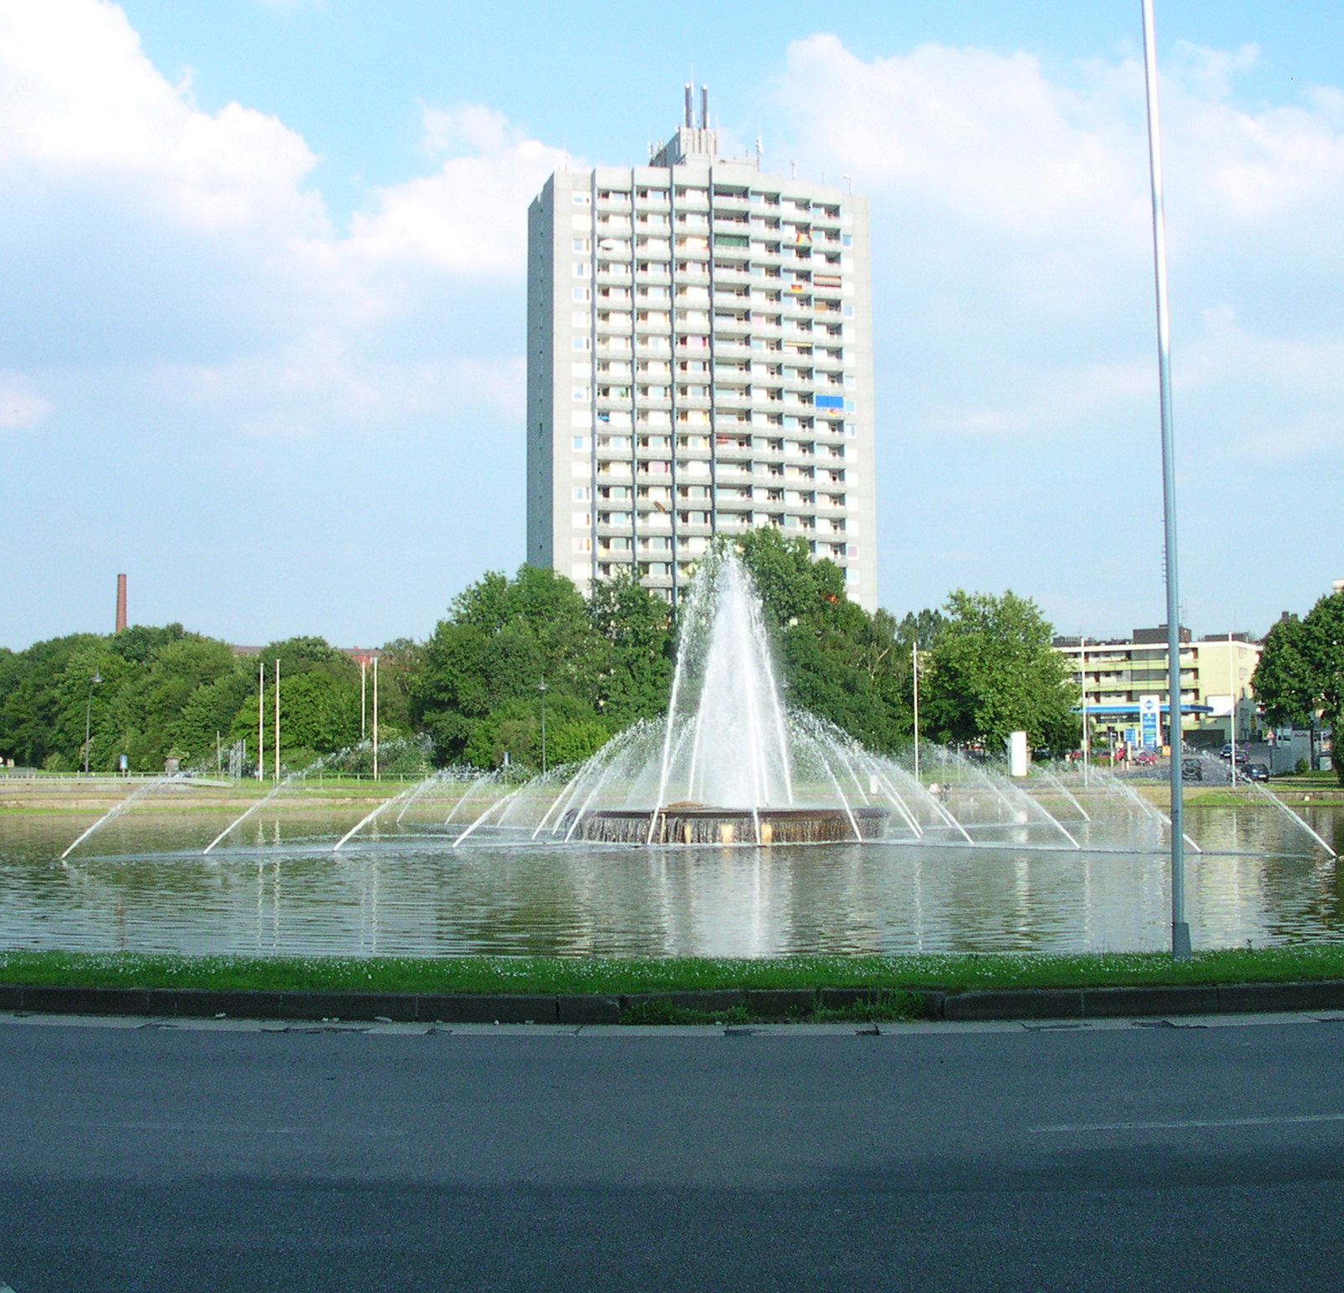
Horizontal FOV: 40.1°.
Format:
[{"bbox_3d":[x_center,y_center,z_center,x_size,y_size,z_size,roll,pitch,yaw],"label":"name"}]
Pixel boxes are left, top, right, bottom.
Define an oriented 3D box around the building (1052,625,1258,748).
[{"bbox_3d":[65.527,6.569,255.116,32.000,15.500,14.000,-2,-4,29],"label":"building"}]

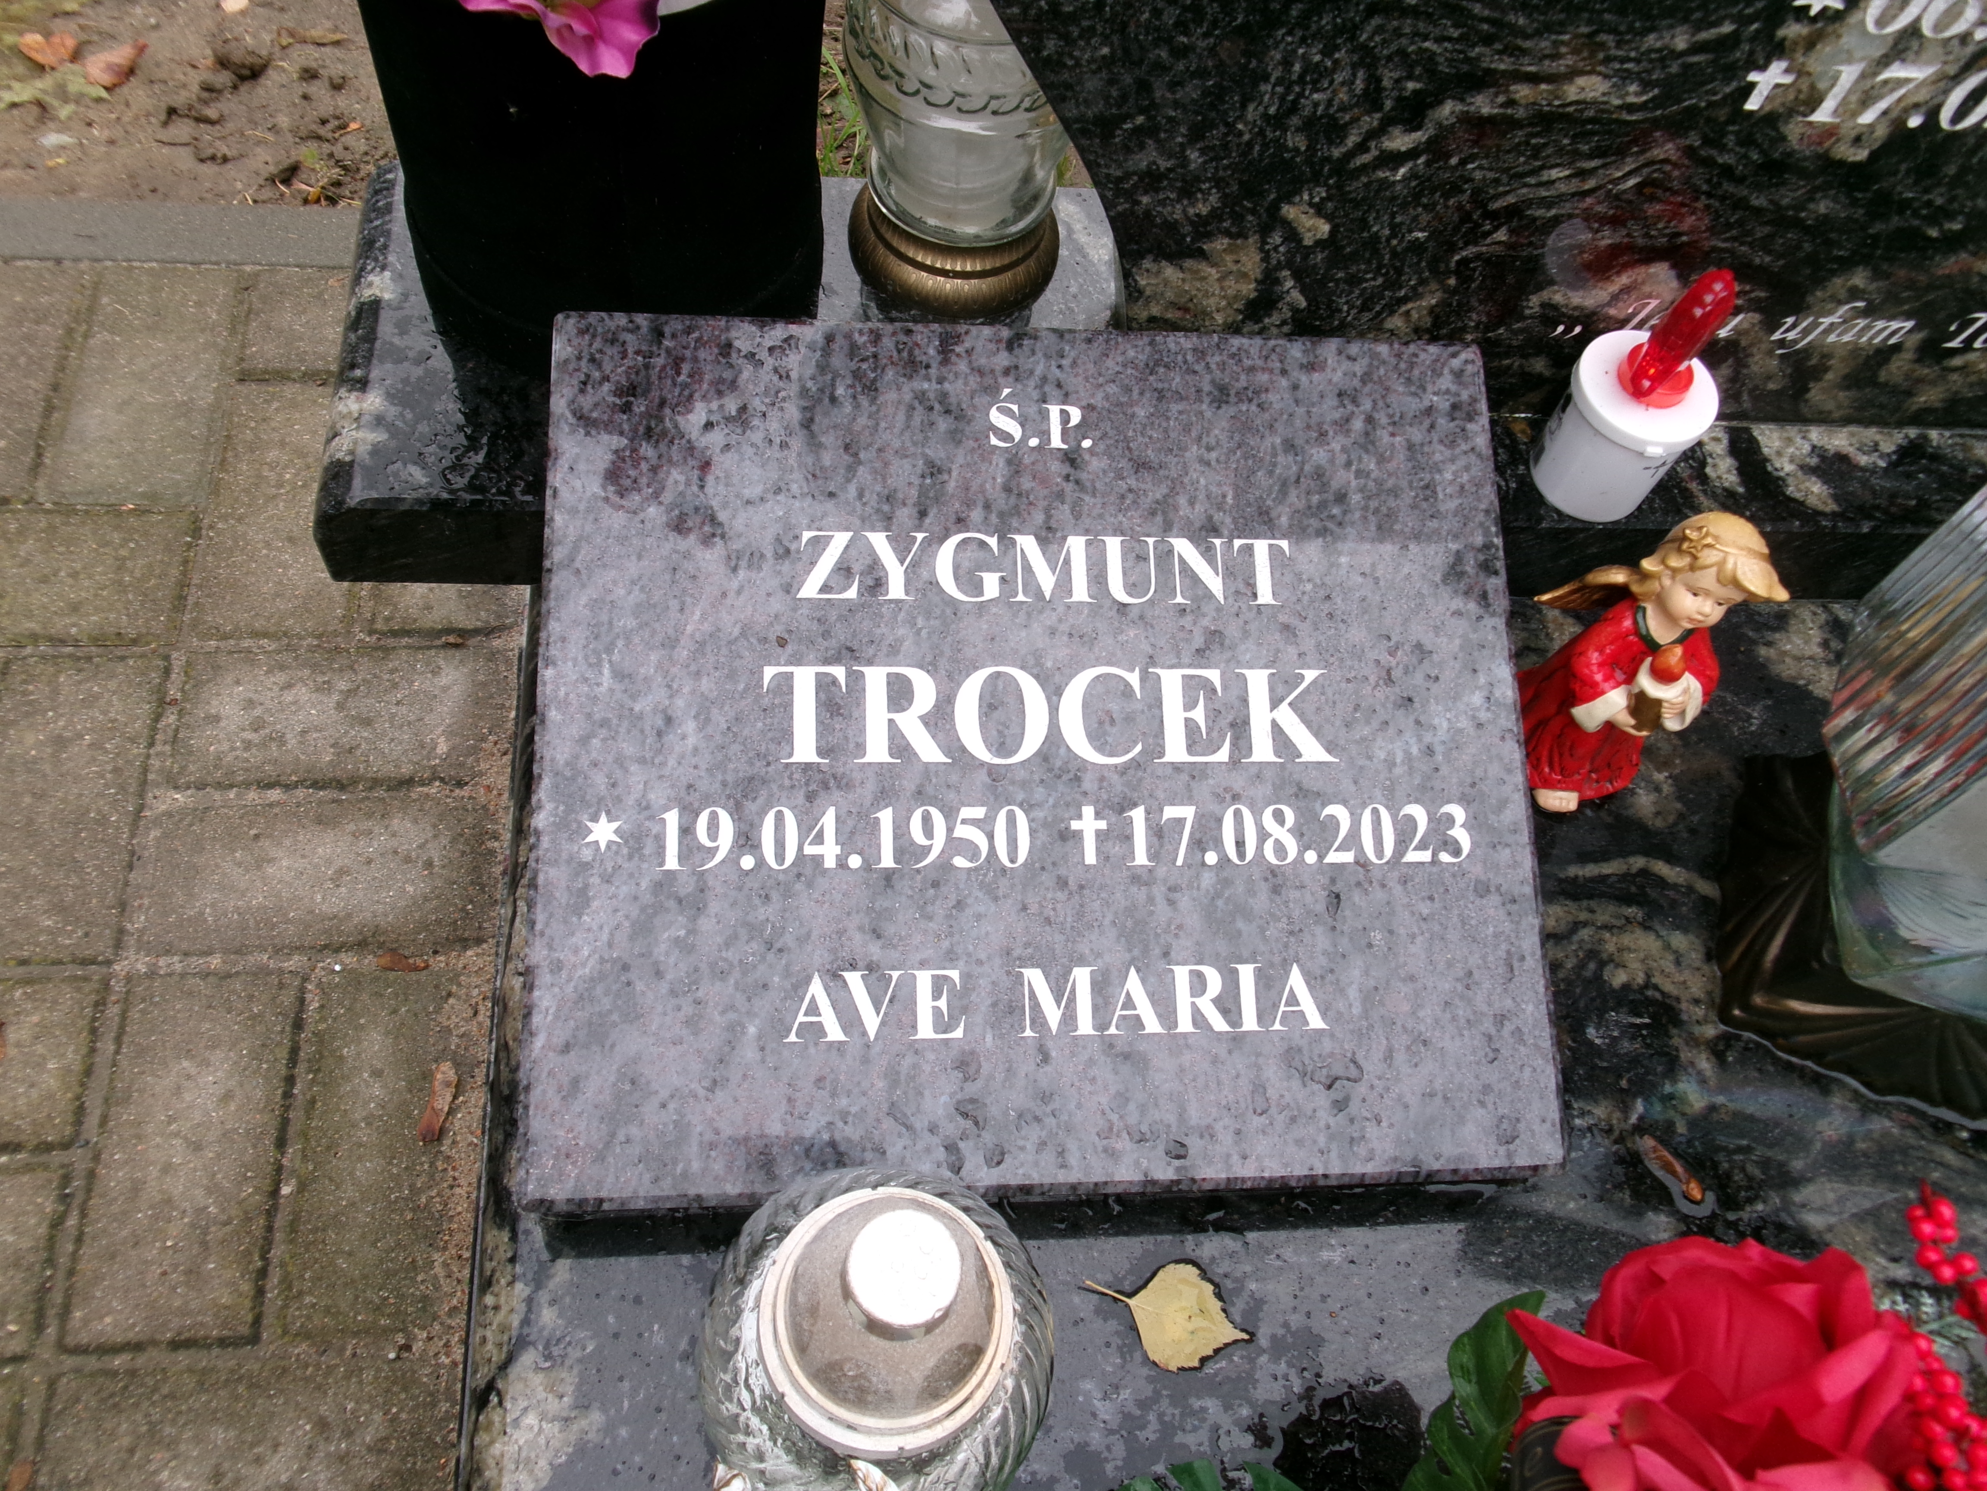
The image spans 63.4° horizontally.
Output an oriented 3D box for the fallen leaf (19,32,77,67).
[{"bbox_3d":[-0.705,-0.518,1.199,0.039,0.012,0.041,-10,63,-13],"label":"fallen leaf"}]

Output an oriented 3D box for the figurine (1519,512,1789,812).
[{"bbox_3d":[0.289,-0.042,0.715,0.088,0.168,0.077,9,61,-3],"label":"figurine"}]

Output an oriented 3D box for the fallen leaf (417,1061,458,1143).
[{"bbox_3d":[-0.299,0.193,0.870,0.014,0.009,0.043,9,61,-3],"label":"fallen leaf"}]

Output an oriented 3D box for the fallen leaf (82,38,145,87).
[{"bbox_3d":[-0.653,-0.509,1.202,0.037,0.013,0.055,36,63,12],"label":"fallen leaf"}]

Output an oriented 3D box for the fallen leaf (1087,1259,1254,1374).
[{"bbox_3d":[0.068,0.222,0.631,0.068,0.007,0.041,17,61,2],"label":"fallen leaf"}]

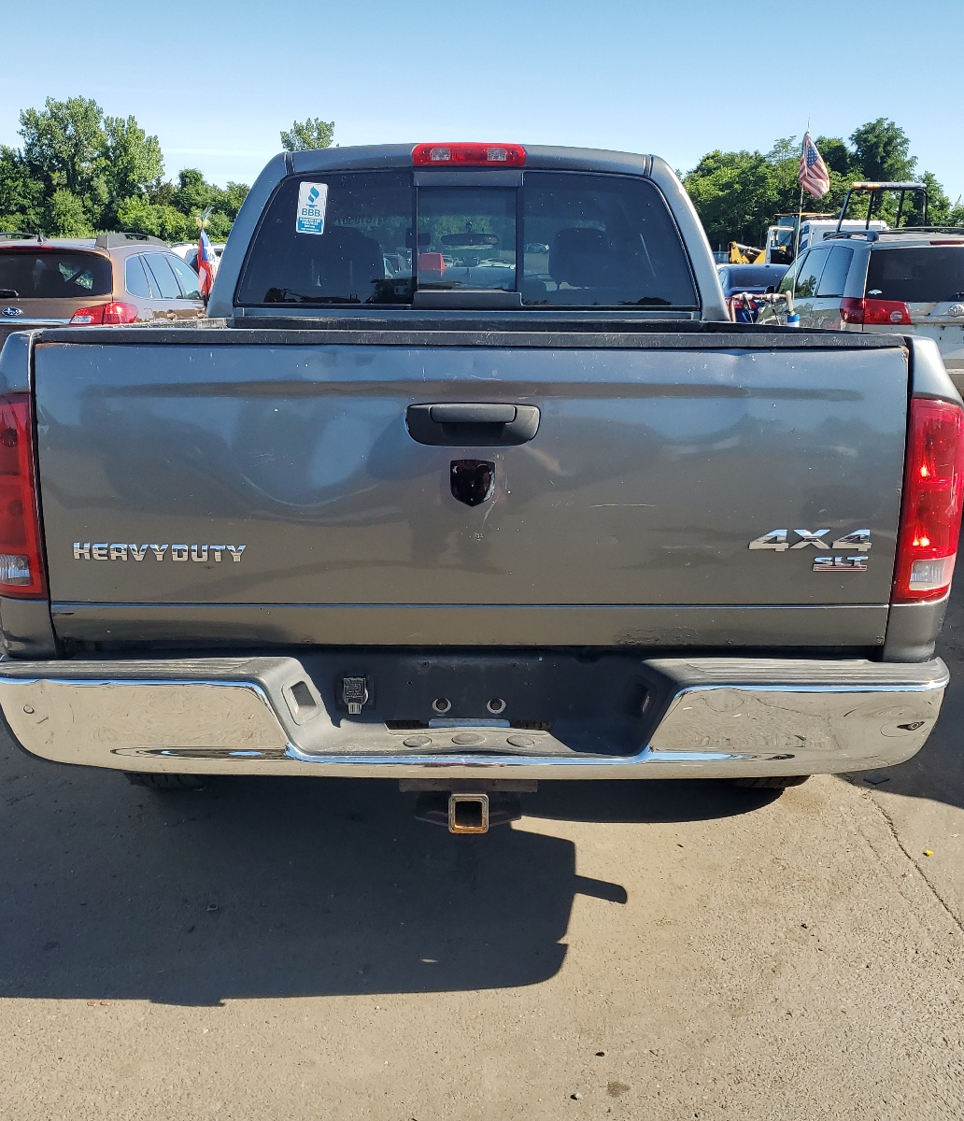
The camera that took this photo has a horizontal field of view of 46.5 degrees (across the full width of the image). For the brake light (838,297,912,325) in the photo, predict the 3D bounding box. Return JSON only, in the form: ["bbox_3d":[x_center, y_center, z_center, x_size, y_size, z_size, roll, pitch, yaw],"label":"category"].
[{"bbox_3d":[3.601,-2.283,10.256,0.500,0.240,0.300,0,15,0],"label":"brake light"}]

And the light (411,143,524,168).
[{"bbox_3d":[-0.049,-1.499,4.156,0.420,0.100,0.080,0,15,-1],"label":"light"}]

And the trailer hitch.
[{"bbox_3d":[-0.025,0.450,2.267,0.250,0.115,0.240,0,15,-1],"label":"trailer hitch"}]

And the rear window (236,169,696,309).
[{"bbox_3d":[-0.056,-1.171,4.077,1.660,0.490,0.160,0,15,-1],"label":"rear window"}]

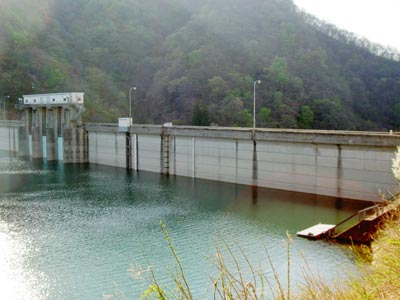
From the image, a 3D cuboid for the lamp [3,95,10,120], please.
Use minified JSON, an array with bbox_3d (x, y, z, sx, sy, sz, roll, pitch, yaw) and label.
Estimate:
[{"bbox_3d":[-57.392,-12.149,133.964,0.450,7.430,1.600,5,7,43],"label":"lamp"}]

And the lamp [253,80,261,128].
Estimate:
[{"bbox_3d":[9.248,-7.021,72.075,0.450,7.950,1.600,5,7,43],"label":"lamp"}]

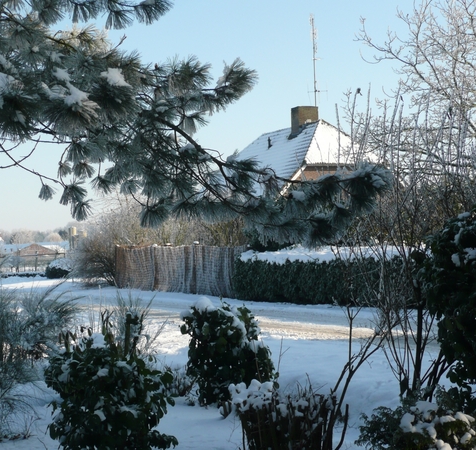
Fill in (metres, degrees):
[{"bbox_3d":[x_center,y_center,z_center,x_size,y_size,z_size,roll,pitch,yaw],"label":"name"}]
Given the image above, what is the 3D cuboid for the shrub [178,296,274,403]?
[{"bbox_3d":[-0.100,1.340,11.400,1.000,1.150,0.950,0,-1,0],"label":"shrub"}]

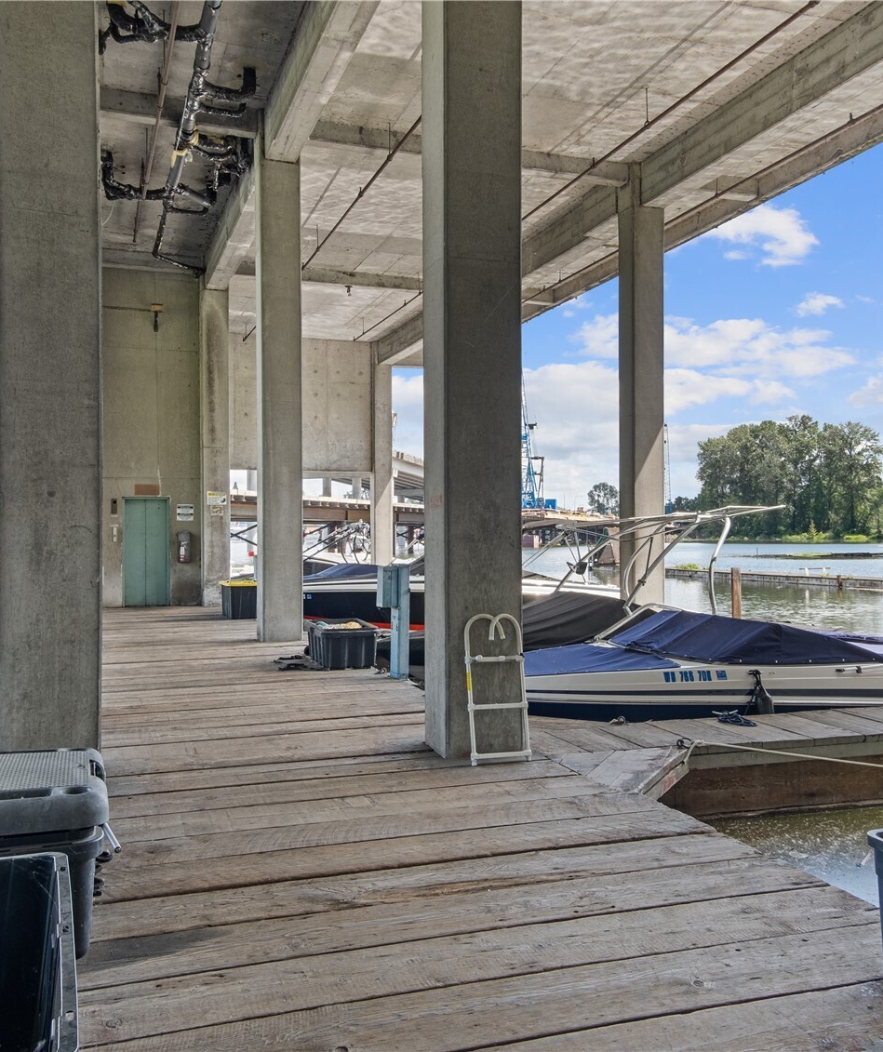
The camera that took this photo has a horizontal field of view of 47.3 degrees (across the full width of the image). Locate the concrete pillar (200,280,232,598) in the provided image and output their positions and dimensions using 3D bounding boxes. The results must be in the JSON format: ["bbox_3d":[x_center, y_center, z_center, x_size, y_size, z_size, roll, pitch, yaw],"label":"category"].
[{"bbox_3d":[-4.433,-1.518,19.770,0.497,6.152,0.419,0,-1,-19],"label":"concrete pillar"}]

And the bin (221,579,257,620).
[{"bbox_3d":[-3.200,1.218,16.673,0.671,0.593,0.774,0,-1,-19],"label":"bin"}]

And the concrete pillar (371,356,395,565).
[{"bbox_3d":[-1.617,-1.252,28.040,0.497,6.336,0.419,0,-1,-19],"label":"concrete pillar"}]

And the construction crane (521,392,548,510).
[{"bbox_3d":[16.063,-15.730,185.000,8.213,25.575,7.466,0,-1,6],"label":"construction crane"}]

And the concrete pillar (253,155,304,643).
[{"bbox_3d":[-2.125,-1.612,13.021,0.497,6.152,0.419,0,-1,-19],"label":"concrete pillar"}]

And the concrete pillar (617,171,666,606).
[{"bbox_3d":[2.930,-1.437,14.747,0.497,6.336,0.419,0,-1,-19],"label":"concrete pillar"}]

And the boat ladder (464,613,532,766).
[{"bbox_3d":[0.305,0.943,5.900,0.355,0.867,0.077,-1,-13,-19],"label":"boat ladder"}]

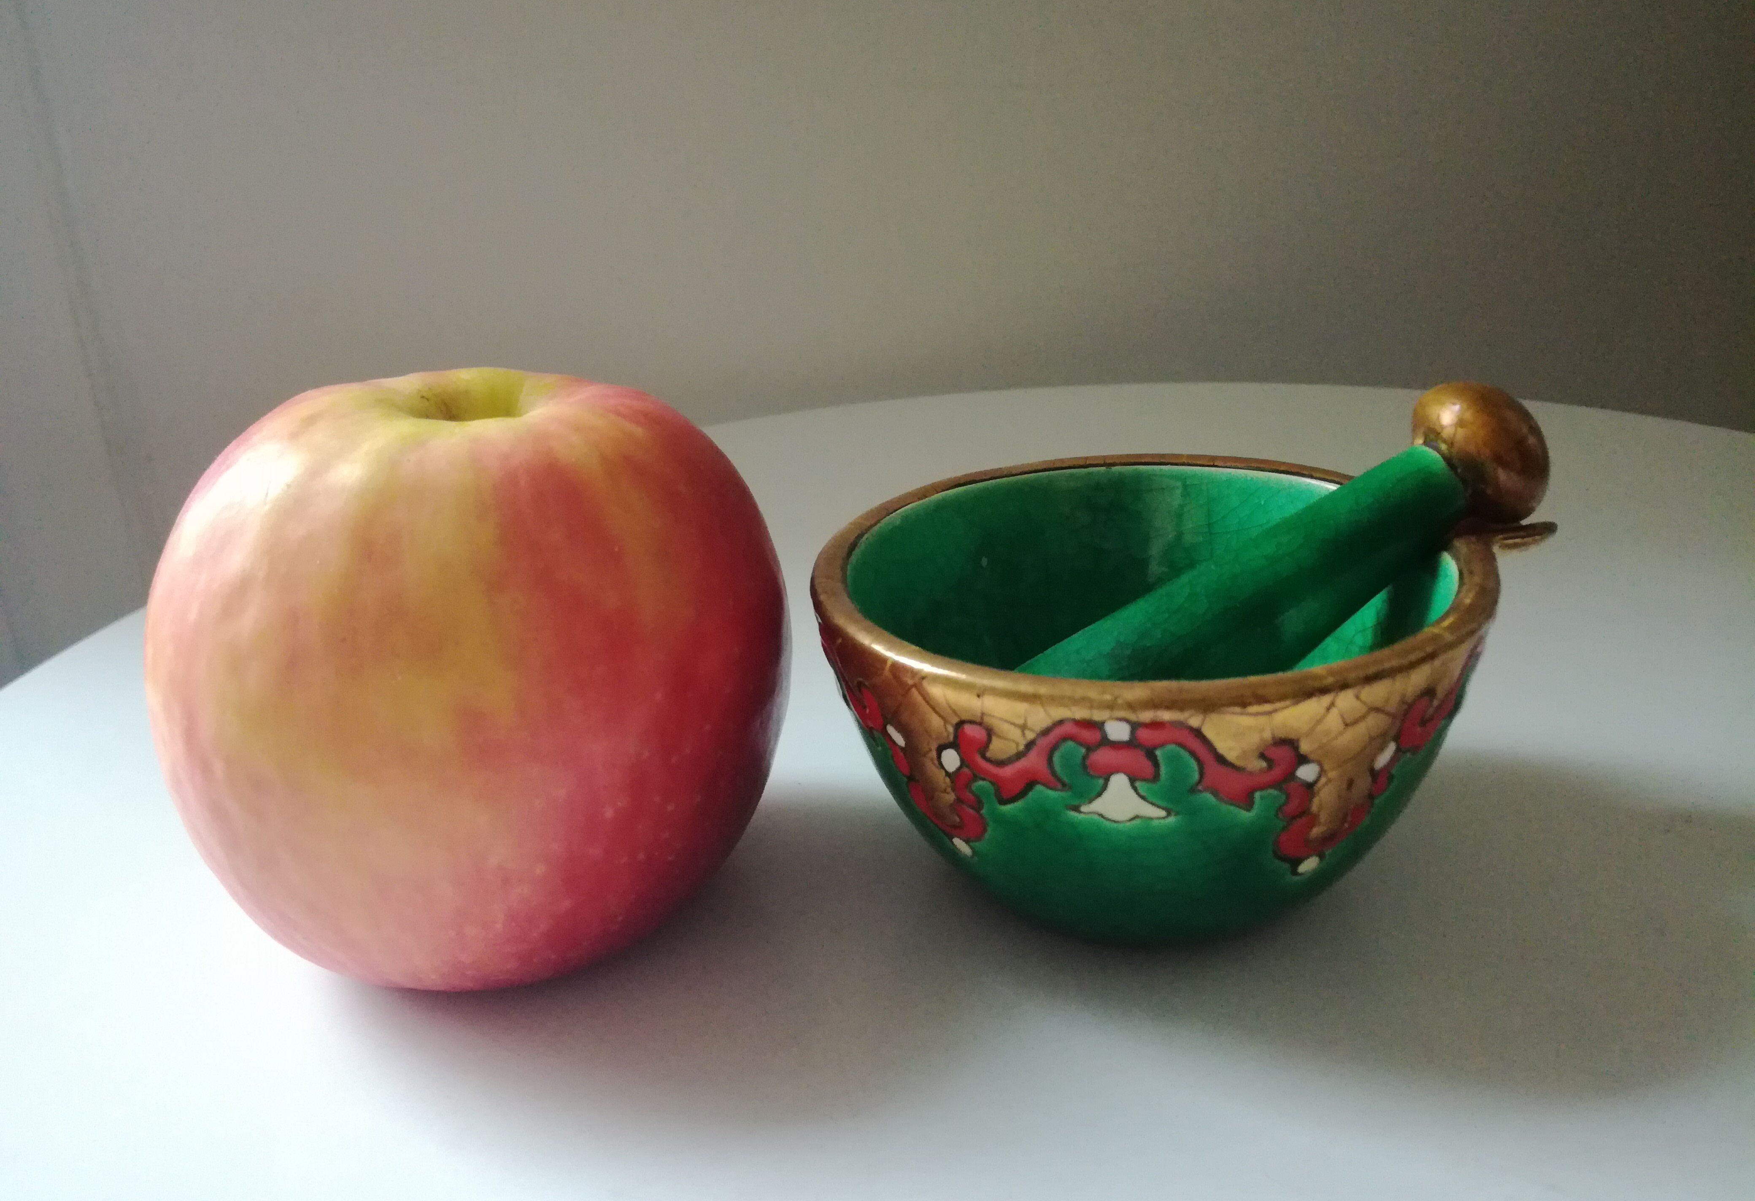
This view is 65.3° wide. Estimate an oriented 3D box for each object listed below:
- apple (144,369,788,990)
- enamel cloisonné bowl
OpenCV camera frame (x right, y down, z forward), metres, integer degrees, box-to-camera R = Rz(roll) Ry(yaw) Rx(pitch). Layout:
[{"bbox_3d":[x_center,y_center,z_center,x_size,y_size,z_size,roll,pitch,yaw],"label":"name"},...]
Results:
[{"bbox_3d":[-0.051,0.009,0.180,0.080,0.074,0.080,-5,23,0],"label":"apple"},{"bbox_3d":[0.035,0.015,0.184,0.084,0.046,0.084,-4,23,2],"label":"enamel cloisonné bowl"}]

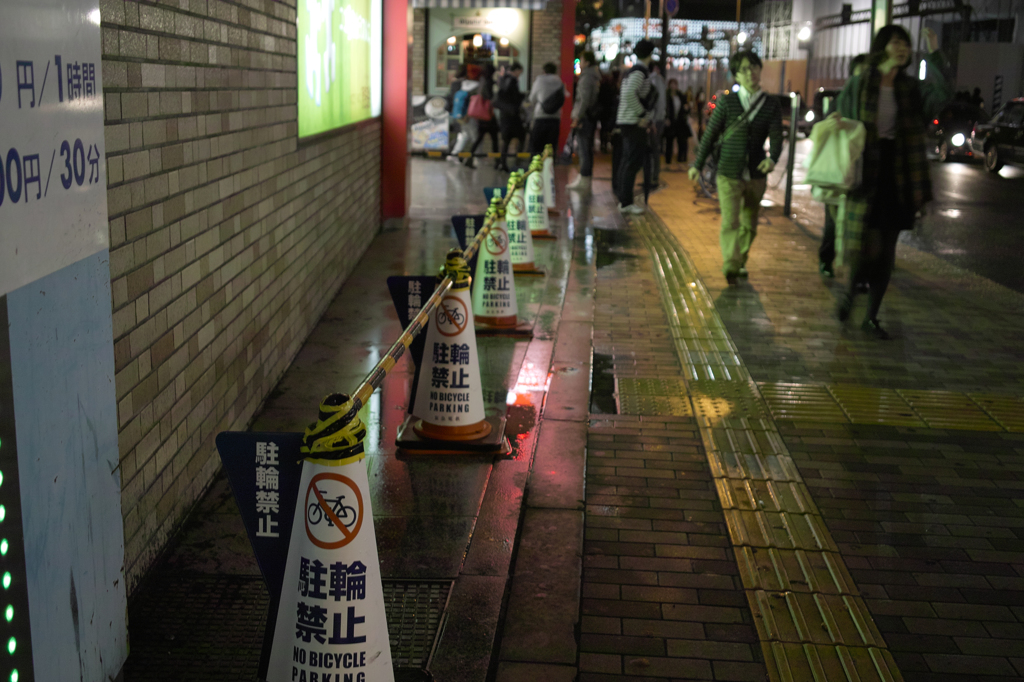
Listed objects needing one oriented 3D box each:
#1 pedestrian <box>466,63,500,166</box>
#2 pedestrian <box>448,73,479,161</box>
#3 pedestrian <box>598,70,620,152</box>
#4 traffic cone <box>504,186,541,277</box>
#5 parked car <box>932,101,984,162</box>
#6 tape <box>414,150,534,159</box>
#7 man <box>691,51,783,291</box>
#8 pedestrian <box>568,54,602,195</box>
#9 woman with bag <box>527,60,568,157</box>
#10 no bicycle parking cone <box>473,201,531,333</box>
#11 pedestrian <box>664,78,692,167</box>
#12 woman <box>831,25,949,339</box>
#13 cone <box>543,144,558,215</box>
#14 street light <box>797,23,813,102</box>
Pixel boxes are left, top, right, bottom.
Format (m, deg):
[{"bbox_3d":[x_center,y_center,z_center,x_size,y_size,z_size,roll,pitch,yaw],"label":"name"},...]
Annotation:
[{"bbox_3d":[-0.465,-3.583,18.523,0.580,1.640,0.500,-4,13,-23],"label":"pedestrian"},{"bbox_3d":[-0.798,-3.789,19.569,0.600,1.576,0.500,9,14,30],"label":"pedestrian"},{"bbox_3d":[2.032,-4.733,24.080,0.480,1.661,0.380,2,12,0],"label":"pedestrian"},{"bbox_3d":[0.050,-0.848,8.244,0.380,0.710,0.380,2,12,0],"label":"traffic cone"},{"bbox_3d":[11.016,-5.184,28.322,1.750,1.480,4.400,2,12,4],"label":"parked car"},{"bbox_3d":[-0.358,-1.893,11.850,1.362,0.050,0.045,-3,13,-22],"label":"tape"},{"bbox_3d":[1.606,-1.223,8.185,0.620,1.600,0.450,2,12,4],"label":"man"},{"bbox_3d":[0.961,-2.849,15.072,0.420,1.760,0.500,2,12,0],"label":"pedestrian"},{"bbox_3d":[0.603,-3.650,18.920,0.560,1.700,0.400,1,12,0],"label":"woman with bag"},{"bbox_3d":[-0.066,-0.413,6.261,0.390,0.710,0.390,1,12,0],"label":"no bicycle parking cone"},{"bbox_3d":[3.191,-4.197,22.033,0.520,1.580,0.360,2,12,3],"label":"pedestrian"},{"bbox_3d":[2.047,-0.869,6.374,0.600,1.660,0.500,2,12,3],"label":"woman"},{"bbox_3d":[0.352,-1.685,12.122,0.380,0.710,0.380,0,12,-8],"label":"cone"},{"bbox_3d":[11.132,-10.045,44.431,0.550,4.050,0.500,5,13,16],"label":"street light"}]

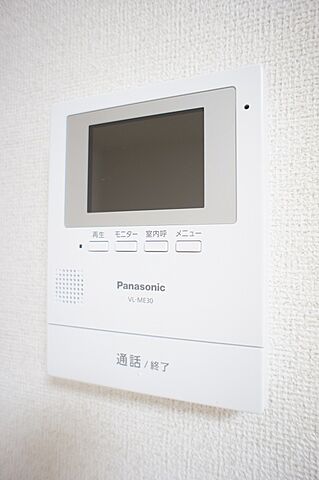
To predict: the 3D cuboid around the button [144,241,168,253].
[{"bbox_3d":[-0.002,0.003,0.178,0.014,0.006,0.003,0,-2,21],"label":"button"}]

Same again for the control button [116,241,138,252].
[{"bbox_3d":[-0.019,0.004,0.185,0.015,0.006,0.003,0,-2,21],"label":"control button"}]

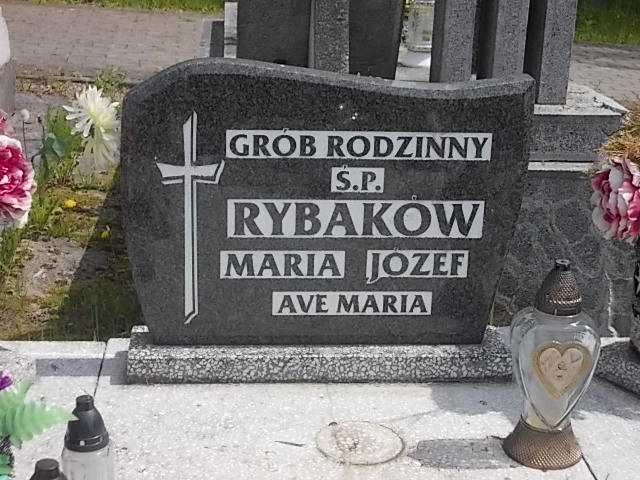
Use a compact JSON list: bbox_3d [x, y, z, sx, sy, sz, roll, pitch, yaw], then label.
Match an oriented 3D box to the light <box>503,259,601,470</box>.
[{"bbox_3d":[0.366,0.186,1.739,0.135,0.325,0.125,-1,19,-7],"label":"light"}]

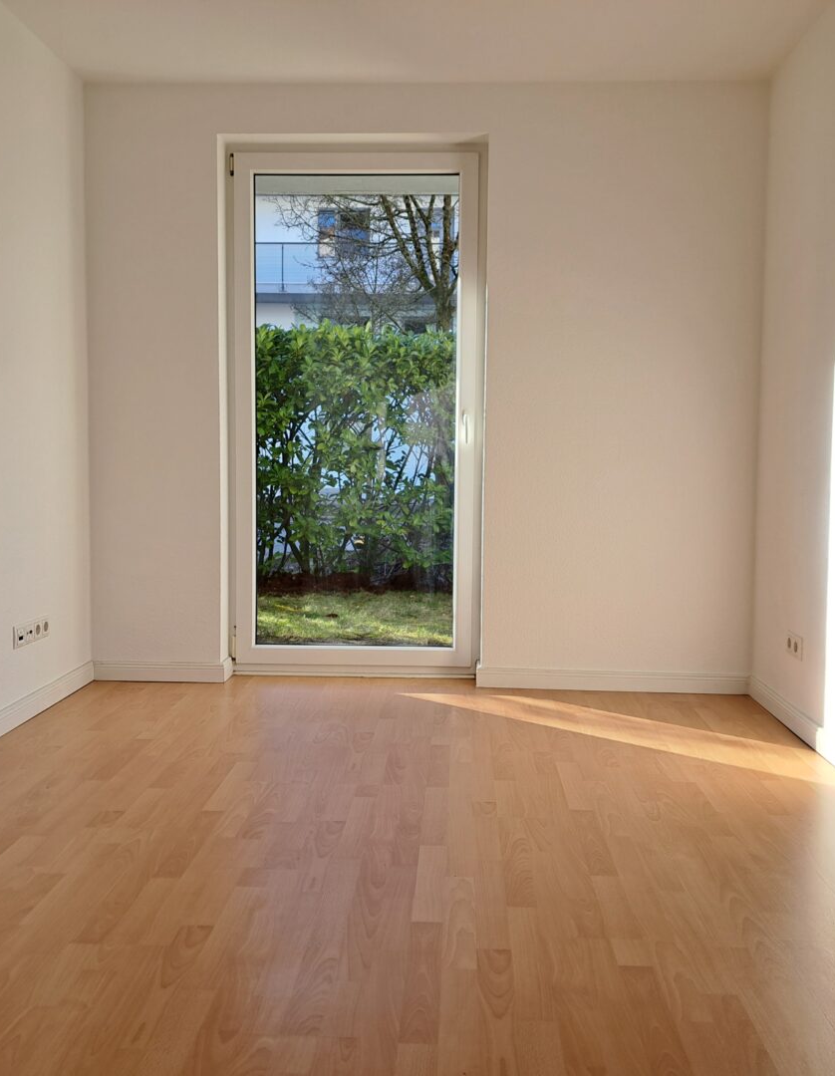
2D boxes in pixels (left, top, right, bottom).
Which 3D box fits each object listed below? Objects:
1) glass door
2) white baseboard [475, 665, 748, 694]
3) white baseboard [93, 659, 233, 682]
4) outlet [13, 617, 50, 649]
[{"bbox_3d":[-0.261,-0.507,4.244,1.050,2.197,0.080,1,5,3],"label":"glass door"},{"bbox_3d":[0.797,0.588,4.097,1.111,0.087,0.018,1,5,3],"label":"white baseboard"},{"bbox_3d":[-1.082,0.562,4.180,0.554,0.087,0.018,1,5,3],"label":"white baseboard"},{"bbox_3d":[-1.385,0.340,3.597,0.012,0.081,0.292,1,5,3],"label":"outlet"}]

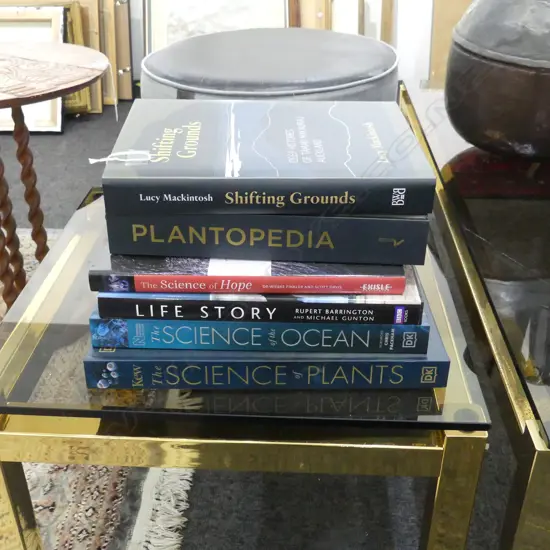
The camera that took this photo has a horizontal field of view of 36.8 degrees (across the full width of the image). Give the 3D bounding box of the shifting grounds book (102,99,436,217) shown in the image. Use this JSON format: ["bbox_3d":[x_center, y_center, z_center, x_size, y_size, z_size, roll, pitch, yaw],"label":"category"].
[{"bbox_3d":[-0.006,-0.112,0.753,0.265,0.032,0.203,0,29,-1],"label":"shifting grounds book"}]

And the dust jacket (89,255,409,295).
[{"bbox_3d":[-0.021,-0.045,0.766,0.256,0.018,0.213,1,29,0],"label":"dust jacket"}]

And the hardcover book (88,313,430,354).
[{"bbox_3d":[-0.010,-0.006,0.786,0.280,0.028,0.235,1,29,1],"label":"hardcover book"}]

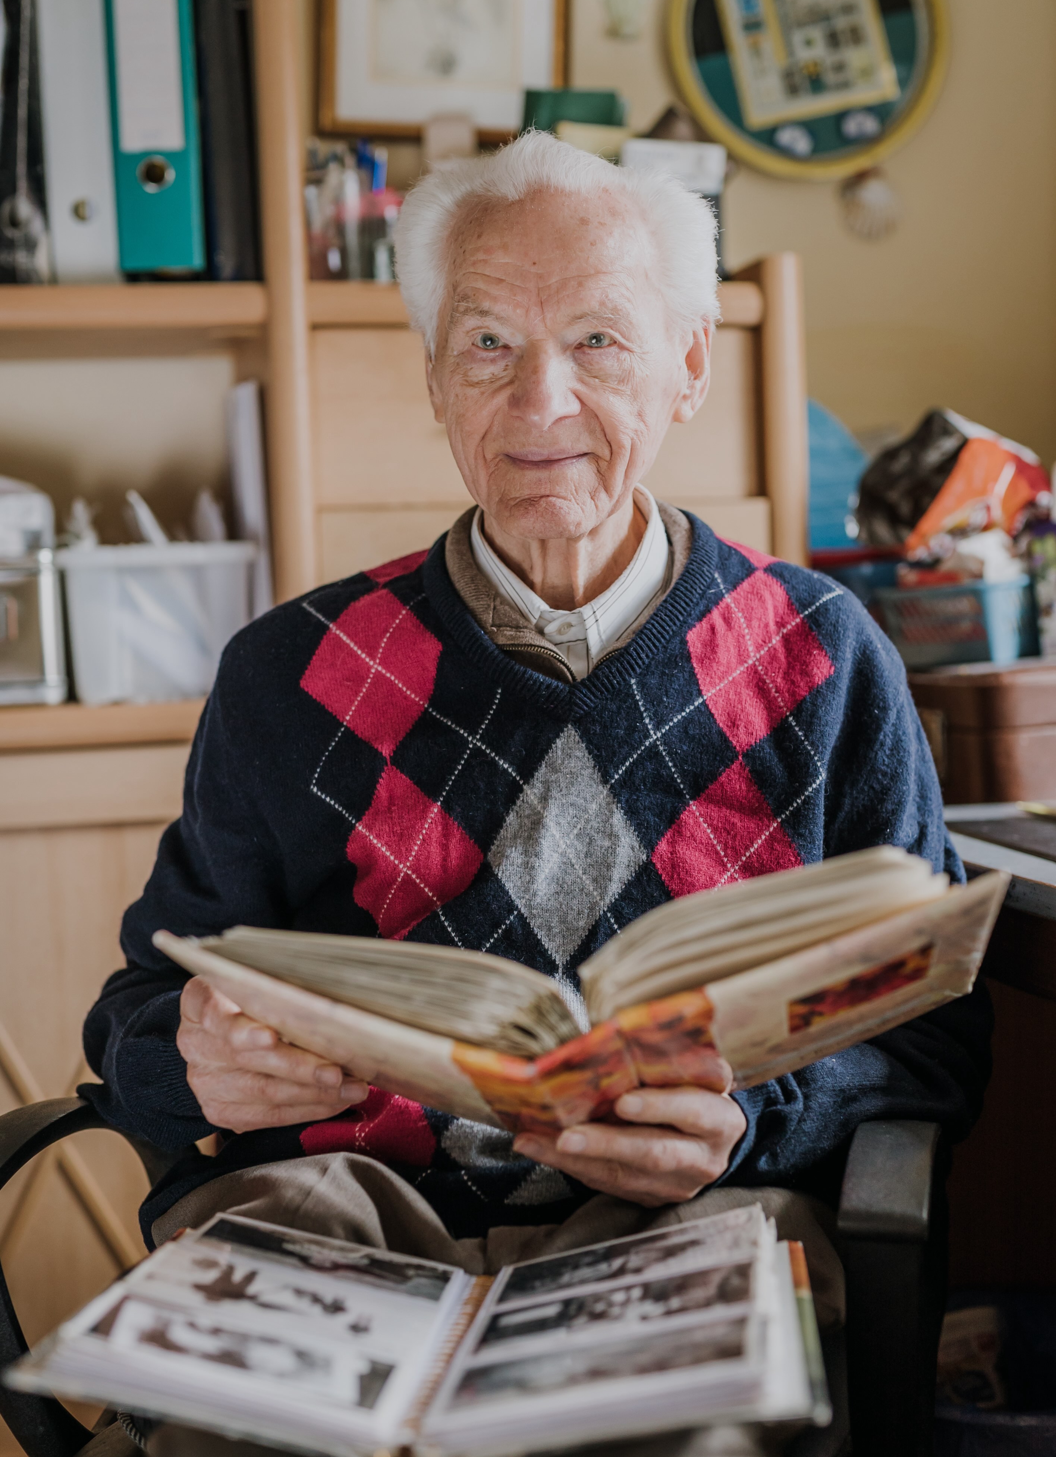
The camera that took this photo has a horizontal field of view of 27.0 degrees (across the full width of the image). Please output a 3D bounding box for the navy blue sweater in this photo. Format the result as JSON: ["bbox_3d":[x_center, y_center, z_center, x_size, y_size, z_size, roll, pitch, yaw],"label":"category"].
[{"bbox_3d":[0.008,0.105,1.410,0.585,0.490,0.370,-2,-1,2],"label":"navy blue sweater"}]

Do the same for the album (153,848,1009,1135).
[{"bbox_3d":[0.038,0.163,1.218,0.440,0.115,0.245,-5,-20,5],"label":"album"}]

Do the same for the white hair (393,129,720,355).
[{"bbox_3d":[0.020,-0.298,1.420,0.210,0.165,0.195,-2,2,9],"label":"white hair"}]

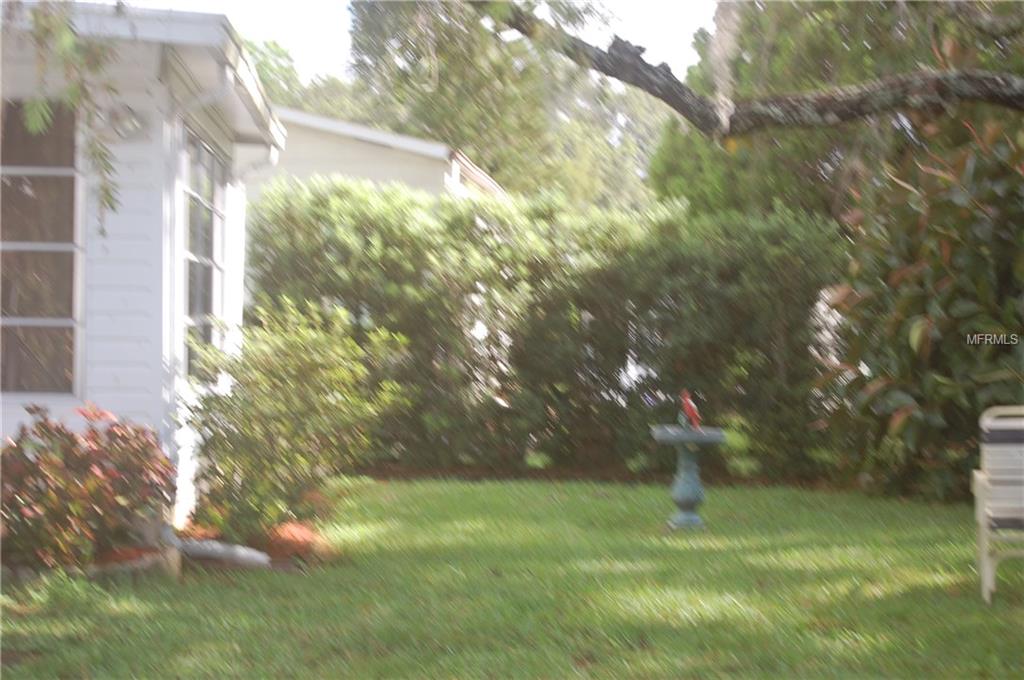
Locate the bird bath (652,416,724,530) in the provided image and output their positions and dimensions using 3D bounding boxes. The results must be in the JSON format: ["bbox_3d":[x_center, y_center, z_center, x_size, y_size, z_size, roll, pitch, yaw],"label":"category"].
[{"bbox_3d":[1.171,0.902,15.500,0.475,0.700,0.475,0,-1,0],"label":"bird bath"}]

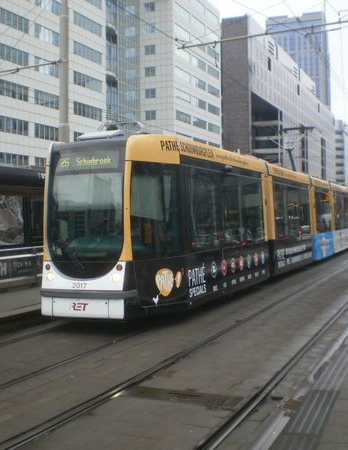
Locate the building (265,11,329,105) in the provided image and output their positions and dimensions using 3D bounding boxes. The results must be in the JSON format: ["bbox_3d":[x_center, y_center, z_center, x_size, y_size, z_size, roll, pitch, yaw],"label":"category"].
[{"bbox_3d":[84.740,-71.182,418.365,39.000,130.000,26.000,0,1,23],"label":"building"}]

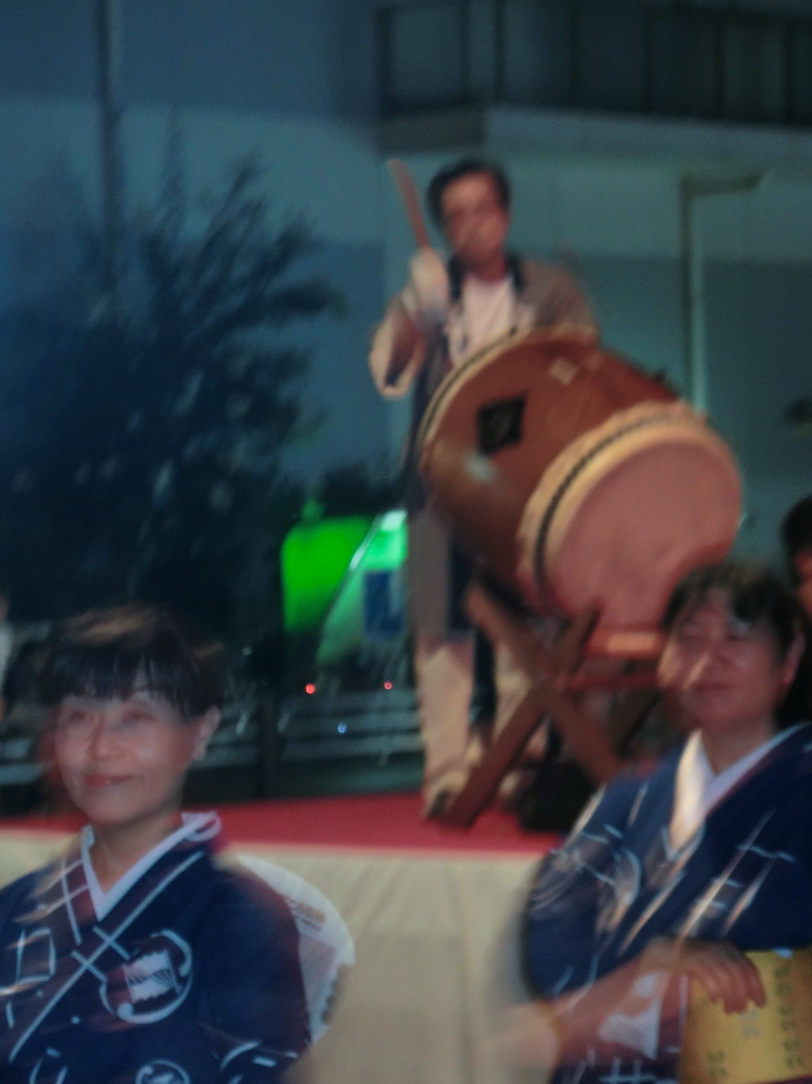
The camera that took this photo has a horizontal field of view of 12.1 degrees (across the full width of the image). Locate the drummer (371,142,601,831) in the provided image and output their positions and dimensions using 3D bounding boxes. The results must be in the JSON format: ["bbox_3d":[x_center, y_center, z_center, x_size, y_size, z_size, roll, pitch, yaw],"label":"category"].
[{"bbox_3d":[0.193,-0.139,9.750,0.600,1.680,0.520,-1,0,-6],"label":"drummer"}]

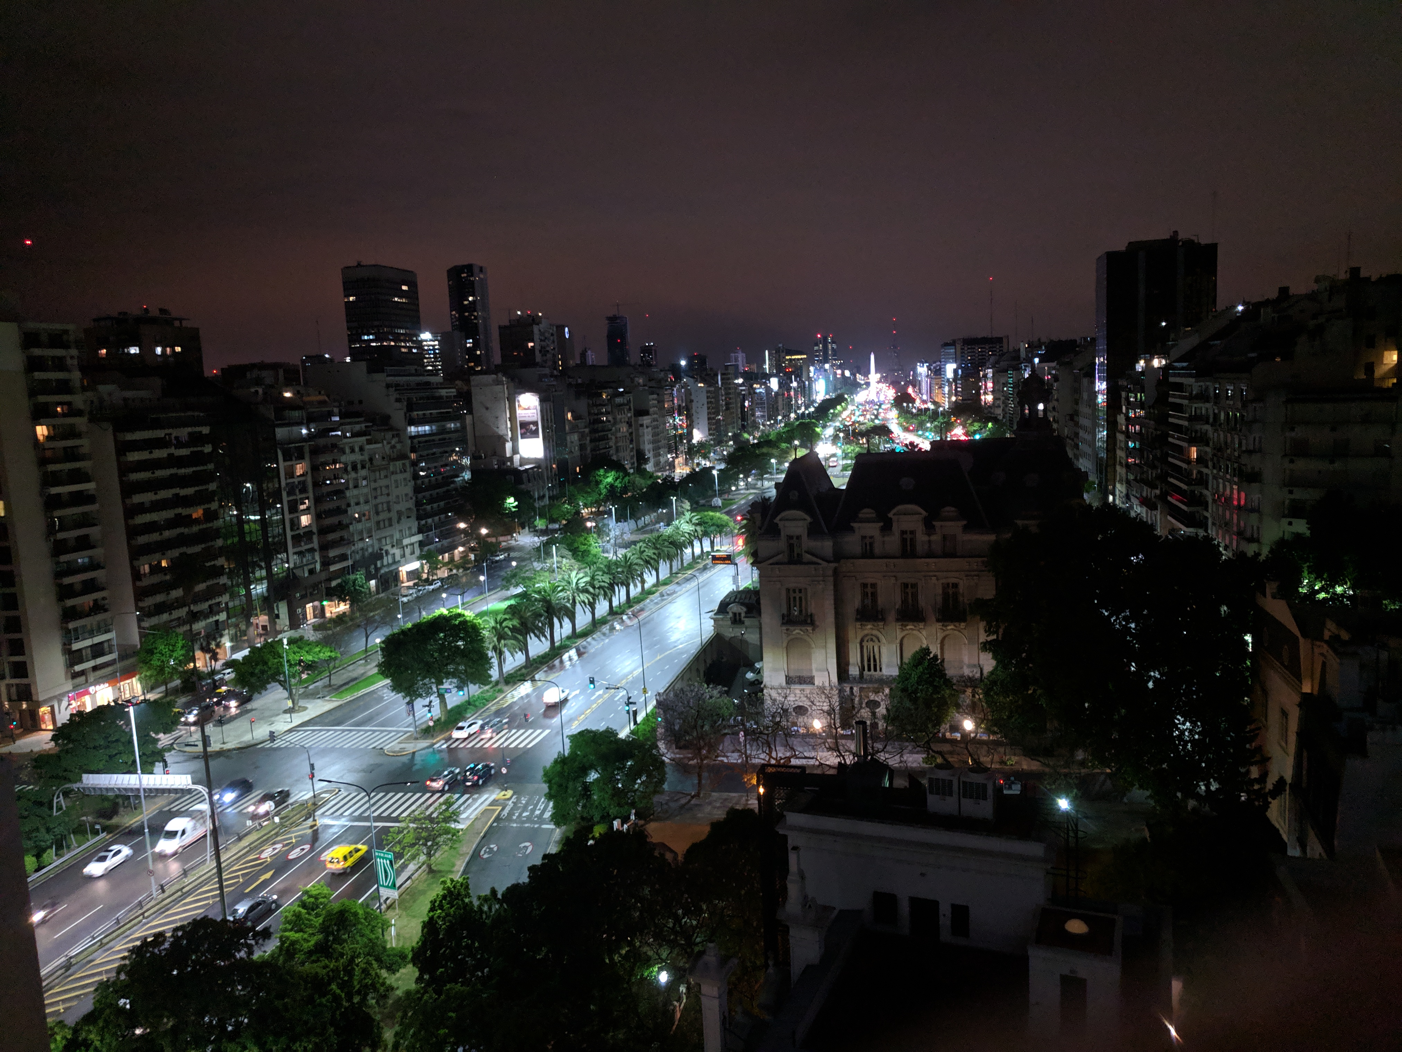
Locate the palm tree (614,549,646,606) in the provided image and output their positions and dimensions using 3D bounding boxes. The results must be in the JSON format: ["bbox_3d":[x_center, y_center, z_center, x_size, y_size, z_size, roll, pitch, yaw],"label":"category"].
[{"bbox_3d":[-13.279,9.300,190.337,6.000,9.910,6.000,-1,8,14],"label":"palm tree"}]

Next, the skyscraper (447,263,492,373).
[{"bbox_3d":[-171.073,-132.269,801.990,25.000,128.780,25.000,-1,8,14],"label":"skyscraper"}]

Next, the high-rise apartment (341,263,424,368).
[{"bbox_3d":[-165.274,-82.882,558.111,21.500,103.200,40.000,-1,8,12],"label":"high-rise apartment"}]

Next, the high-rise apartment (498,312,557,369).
[{"bbox_3d":[-77.732,-61.906,490.026,18.000,67.280,27.000,-1,8,14],"label":"high-rise apartment"}]

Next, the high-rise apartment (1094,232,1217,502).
[{"bbox_3d":[92.934,-27.019,216.304,20.500,62.000,14.500,-1,8,12],"label":"high-rise apartment"}]

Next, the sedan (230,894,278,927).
[{"bbox_3d":[-33.579,28.657,79.031,1.780,1.460,4.300,-1,8,13],"label":"sedan"}]

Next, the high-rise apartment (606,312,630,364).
[{"bbox_3d":[-83.384,-166.868,1104.561,20.000,104.600,18.000,-1,8,14],"label":"high-rise apartment"}]

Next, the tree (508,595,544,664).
[{"bbox_3d":[-25.216,15.046,151.555,6.000,10.240,6.000,-1,8,14],"label":"tree"}]

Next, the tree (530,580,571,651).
[{"bbox_3d":[-22.724,13.714,159.095,6.400,10.580,6.400,-1,8,14],"label":"tree"}]

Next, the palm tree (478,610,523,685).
[{"bbox_3d":[-26.387,15.872,137.896,5.900,9.860,5.900,-1,8,16],"label":"palm tree"}]

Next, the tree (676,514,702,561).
[{"bbox_3d":[-1.903,2.602,226.750,5.600,10.510,5.600,-1,8,16],"label":"tree"}]

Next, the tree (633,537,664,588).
[{"bbox_3d":[-8.706,6.733,200.517,5.800,9.850,5.800,-1,8,16],"label":"tree"}]

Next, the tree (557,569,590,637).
[{"bbox_3d":[-20.416,12.345,167.536,5.700,10.780,5.700,-1,8,14],"label":"tree"}]

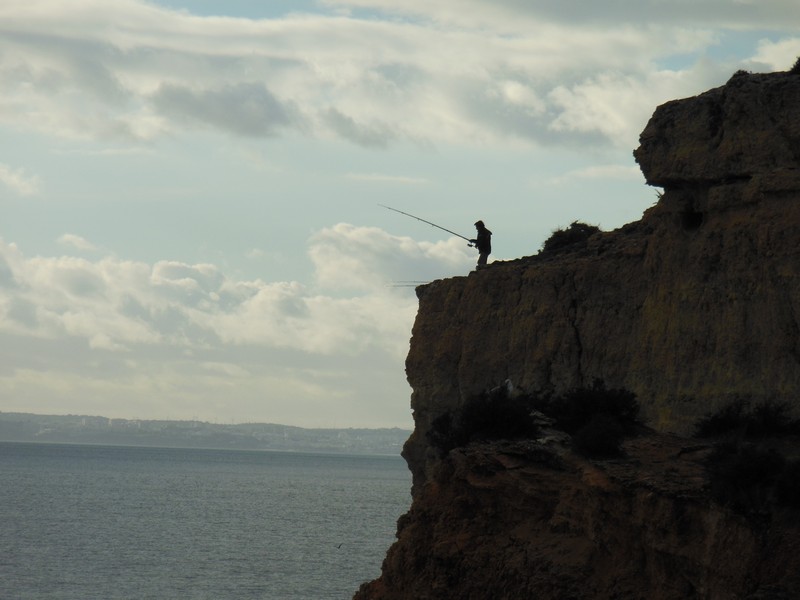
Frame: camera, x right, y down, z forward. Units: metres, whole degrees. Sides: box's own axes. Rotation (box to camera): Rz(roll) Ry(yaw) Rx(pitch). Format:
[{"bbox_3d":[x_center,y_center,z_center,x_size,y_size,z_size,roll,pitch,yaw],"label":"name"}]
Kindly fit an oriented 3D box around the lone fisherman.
[{"bbox_3d":[2.469,-1.575,175.000,0.640,1.690,0.550,2,-2,0],"label":"lone fisherman"}]

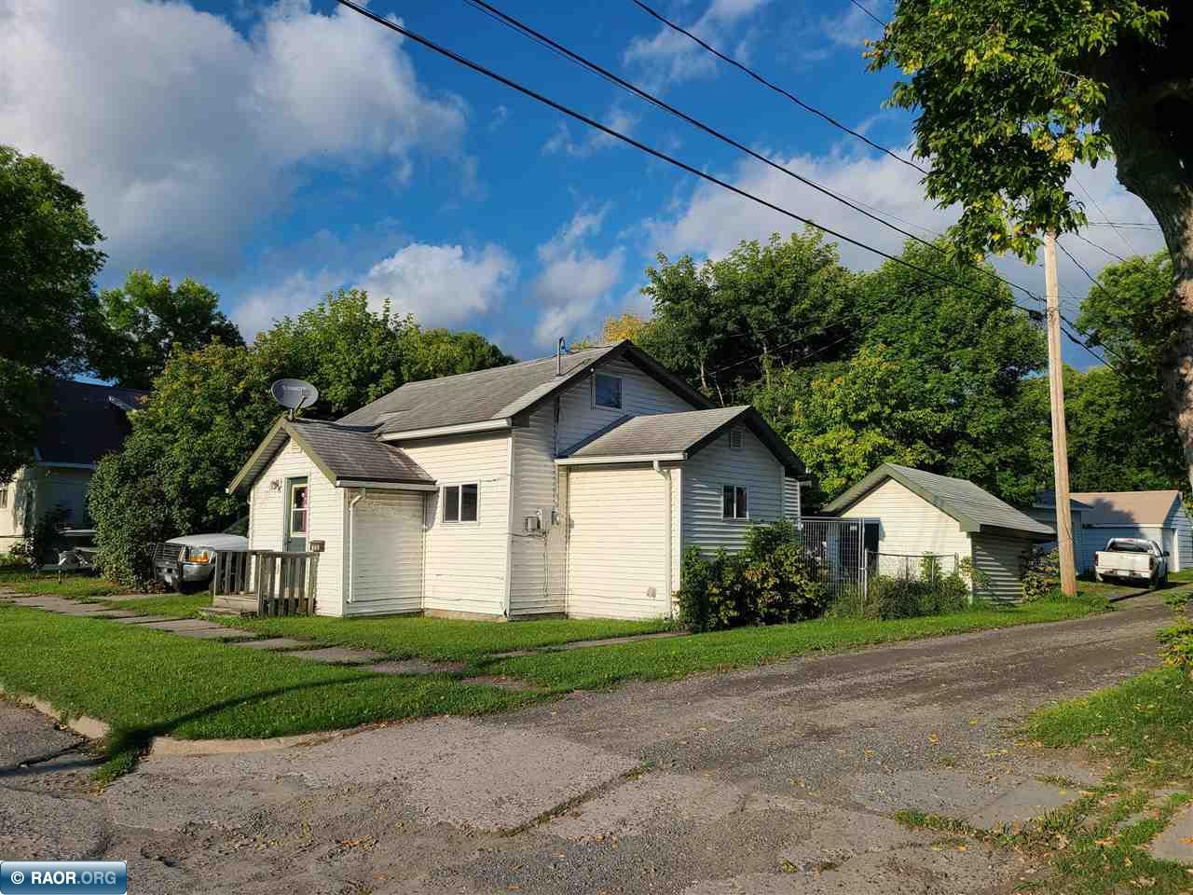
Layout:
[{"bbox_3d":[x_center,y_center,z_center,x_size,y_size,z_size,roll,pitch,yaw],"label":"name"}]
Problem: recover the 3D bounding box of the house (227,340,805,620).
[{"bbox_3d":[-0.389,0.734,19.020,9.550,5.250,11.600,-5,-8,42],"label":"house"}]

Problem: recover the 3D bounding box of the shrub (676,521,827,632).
[{"bbox_3d":[2.912,2.097,15.078,1.200,1.720,3.800,-5,-8,42],"label":"shrub"}]

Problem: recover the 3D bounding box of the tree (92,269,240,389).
[{"bbox_3d":[-19.830,-1.418,40.306,7.800,13.399,8.000,3,-7,-26],"label":"tree"}]

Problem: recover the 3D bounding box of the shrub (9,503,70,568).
[{"bbox_3d":[-20.509,3.244,33.000,2.050,2.321,1.900,4,-7,-31],"label":"shrub"}]

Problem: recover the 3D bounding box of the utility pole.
[{"bbox_3d":[12.428,-1.005,24.014,0.340,9.910,0.340,1,-6,0],"label":"utility pole"}]

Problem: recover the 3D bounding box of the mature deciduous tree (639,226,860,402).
[{"bbox_3d":[5.416,-1.556,31.352,8.000,12.499,8.000,0,-6,10],"label":"mature deciduous tree"}]

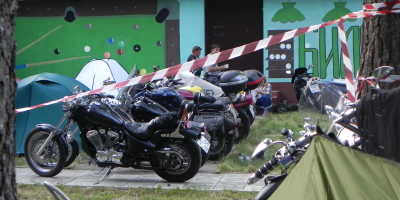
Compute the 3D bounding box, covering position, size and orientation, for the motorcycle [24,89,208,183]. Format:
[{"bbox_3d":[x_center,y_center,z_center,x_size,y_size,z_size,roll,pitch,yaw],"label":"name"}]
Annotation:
[{"bbox_3d":[-1.050,0.402,10.533,2.330,1.140,0.830,1,3,17],"label":"motorcycle"}]

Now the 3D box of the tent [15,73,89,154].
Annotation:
[{"bbox_3d":[-2.600,0.152,14.626,1.650,1.230,2.100,-2,3,-29],"label":"tent"}]

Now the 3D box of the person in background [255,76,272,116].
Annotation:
[{"bbox_3d":[1.612,-0.119,22.022,0.500,1.030,0.700,1,3,14],"label":"person in background"}]

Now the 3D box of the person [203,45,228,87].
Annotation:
[{"bbox_3d":[0.363,-0.438,21.004,0.500,1.770,0.480,-3,4,-45],"label":"person"}]

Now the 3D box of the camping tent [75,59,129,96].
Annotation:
[{"bbox_3d":[-2.200,-0.193,19.615,1.800,1.420,1.900,1,3,25],"label":"camping tent"}]

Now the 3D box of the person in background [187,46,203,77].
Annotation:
[{"bbox_3d":[-0.135,-0.438,21.205,0.380,1.750,0.500,2,3,32],"label":"person in background"}]

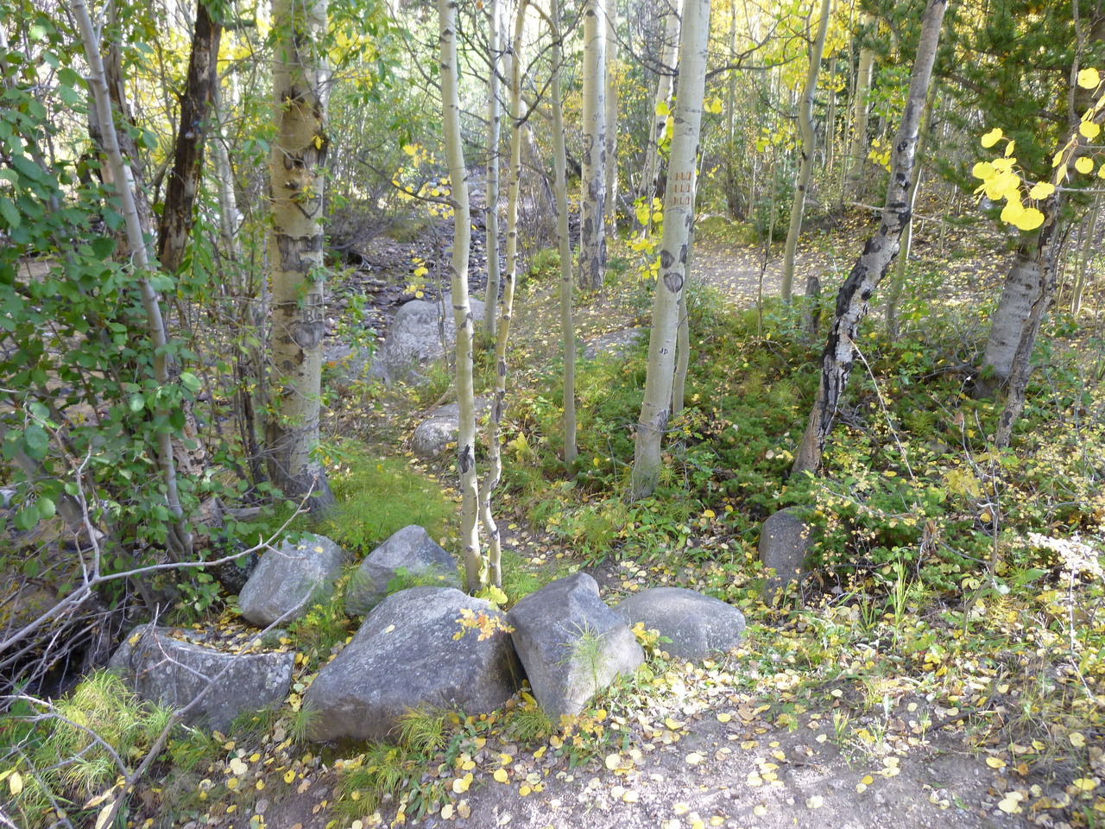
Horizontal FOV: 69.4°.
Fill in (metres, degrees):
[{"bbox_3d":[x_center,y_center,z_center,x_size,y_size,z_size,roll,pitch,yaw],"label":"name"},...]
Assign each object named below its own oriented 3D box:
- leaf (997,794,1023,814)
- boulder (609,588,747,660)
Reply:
[{"bbox_3d":[1.153,0.980,2.011,0.056,0.014,0.056,1,17,0],"label":"leaf"},{"bbox_3d":[0.418,0.669,2.786,0.450,0.180,0.360,1,17,0],"label":"boulder"}]

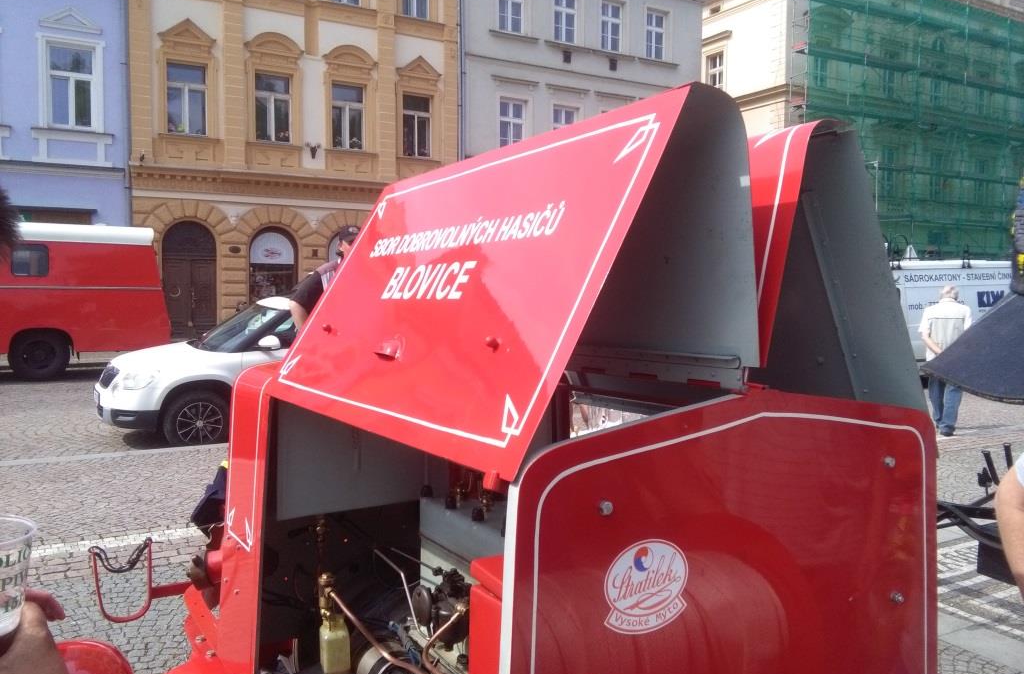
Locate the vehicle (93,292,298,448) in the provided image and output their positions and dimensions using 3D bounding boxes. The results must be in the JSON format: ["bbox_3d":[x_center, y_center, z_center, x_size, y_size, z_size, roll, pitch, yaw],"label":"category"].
[{"bbox_3d":[-2.712,0.340,10.113,4.220,1.690,1.840,-1,3,-32],"label":"vehicle"}]

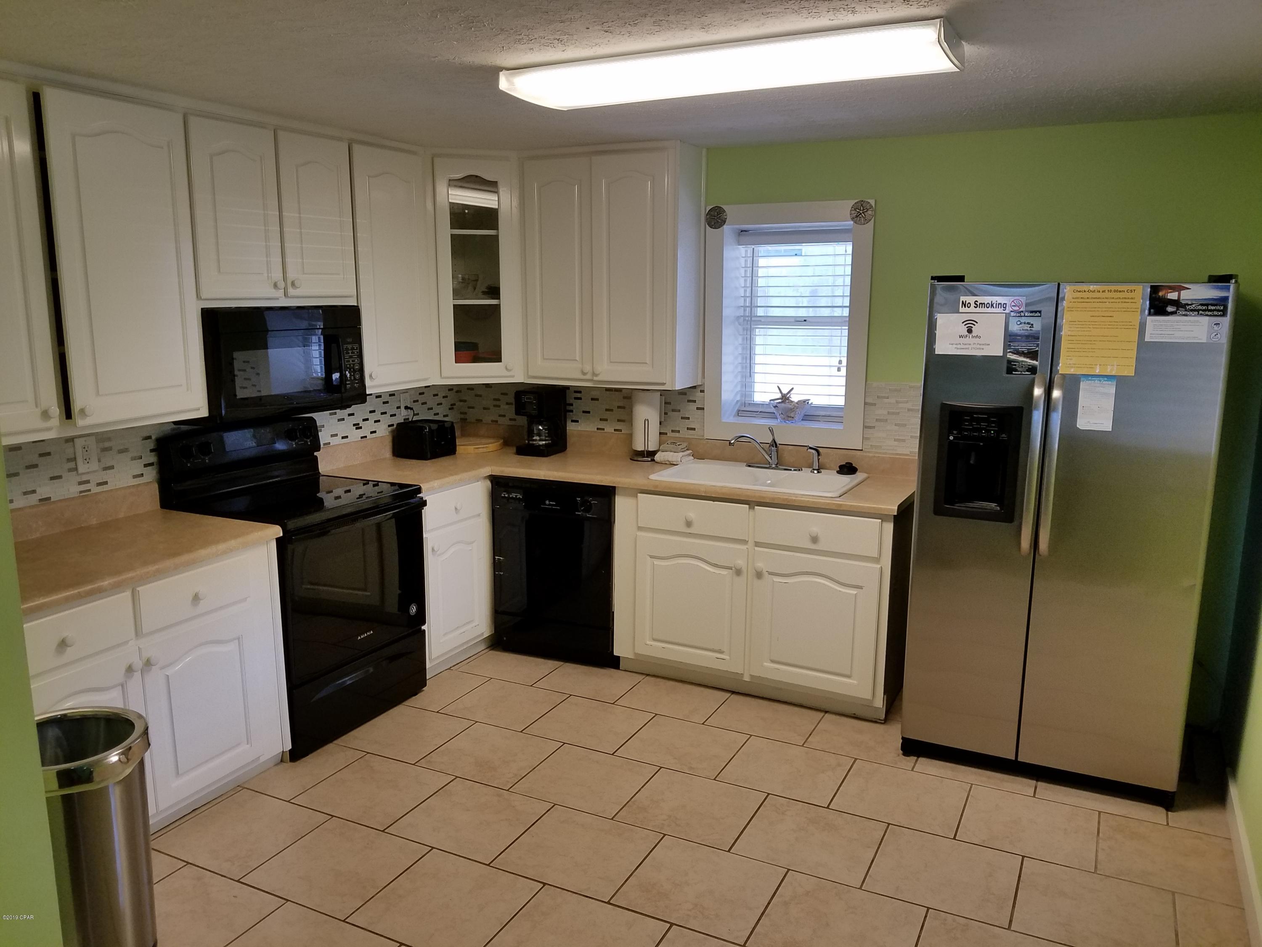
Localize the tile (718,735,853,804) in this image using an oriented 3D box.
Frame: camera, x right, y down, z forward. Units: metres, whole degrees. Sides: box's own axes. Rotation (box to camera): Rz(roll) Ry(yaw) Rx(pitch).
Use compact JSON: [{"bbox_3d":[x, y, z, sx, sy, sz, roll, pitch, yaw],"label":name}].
[{"bbox_3d":[0.571,1.085,3.466,0.404,0.010,0.386,5,12,26],"label":"tile"}]

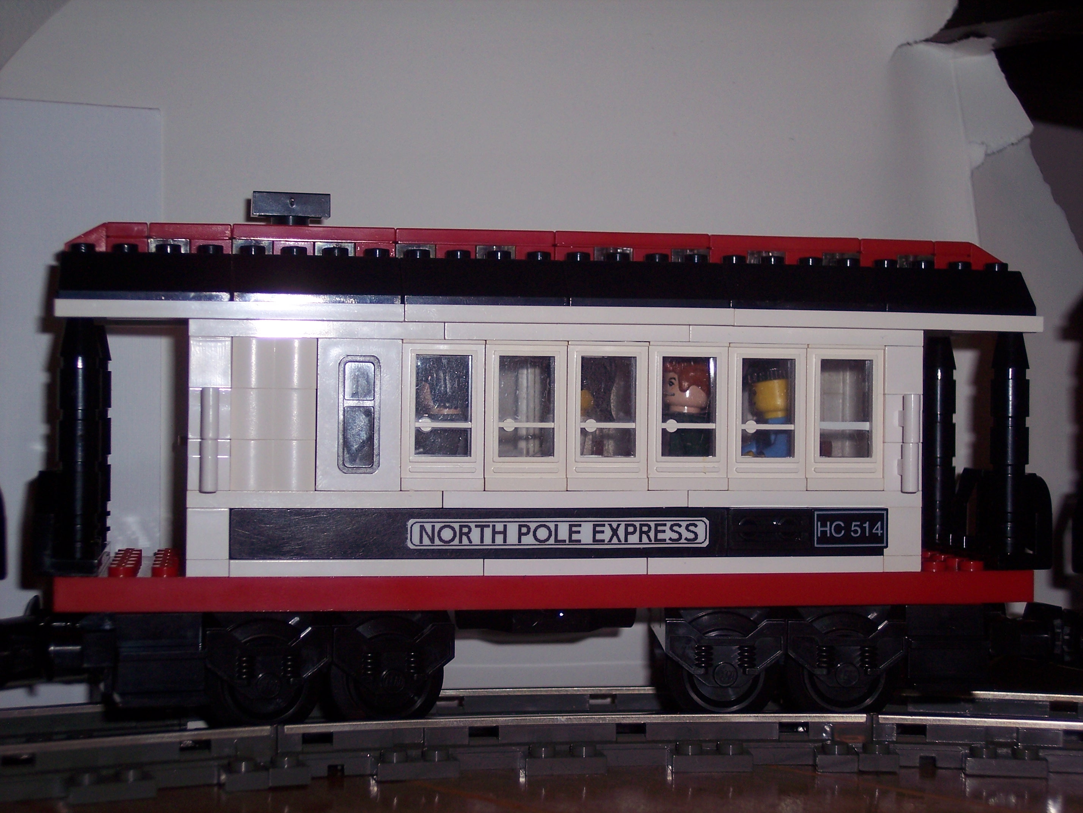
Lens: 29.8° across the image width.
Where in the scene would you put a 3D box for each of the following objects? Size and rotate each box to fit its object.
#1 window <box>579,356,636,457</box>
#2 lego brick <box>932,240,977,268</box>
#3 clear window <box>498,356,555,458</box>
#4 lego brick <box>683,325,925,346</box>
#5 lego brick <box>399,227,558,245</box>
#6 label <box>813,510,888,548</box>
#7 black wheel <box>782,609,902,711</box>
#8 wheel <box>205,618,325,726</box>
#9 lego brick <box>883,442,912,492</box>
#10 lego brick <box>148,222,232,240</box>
[{"bbox_3d":[0.013,0.000,0.394,0.011,0.020,0.003,0,0,-11],"label":"window"},{"bbox_3d":[0.085,-0.031,0.426,0.008,0.006,0.009,0,0,-11],"label":"lego brick"},{"bbox_3d":[-0.003,0.000,0.391,0.011,0.020,0.003,0,0,-11],"label":"clear window"},{"bbox_3d":[0.052,-0.014,0.404,0.048,0.003,0.008,0,0,-11],"label":"lego brick"},{"bbox_3d":[-0.014,-0.034,0.408,0.032,0.003,0.008,0,0,-11],"label":"lego brick"},{"bbox_3d":[0.061,0.024,0.401,0.015,0.007,0.001,0,0,-11],"label":"label"},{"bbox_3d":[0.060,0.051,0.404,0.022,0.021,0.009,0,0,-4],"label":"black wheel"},{"bbox_3d":[-0.052,0.050,0.385,0.022,0.021,0.009,0,0,-17],"label":"wheel"},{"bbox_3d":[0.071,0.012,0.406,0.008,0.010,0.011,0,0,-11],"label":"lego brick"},{"bbox_3d":[-0.069,-0.034,0.398,0.016,0.003,0.009,0,0,-11],"label":"lego brick"}]

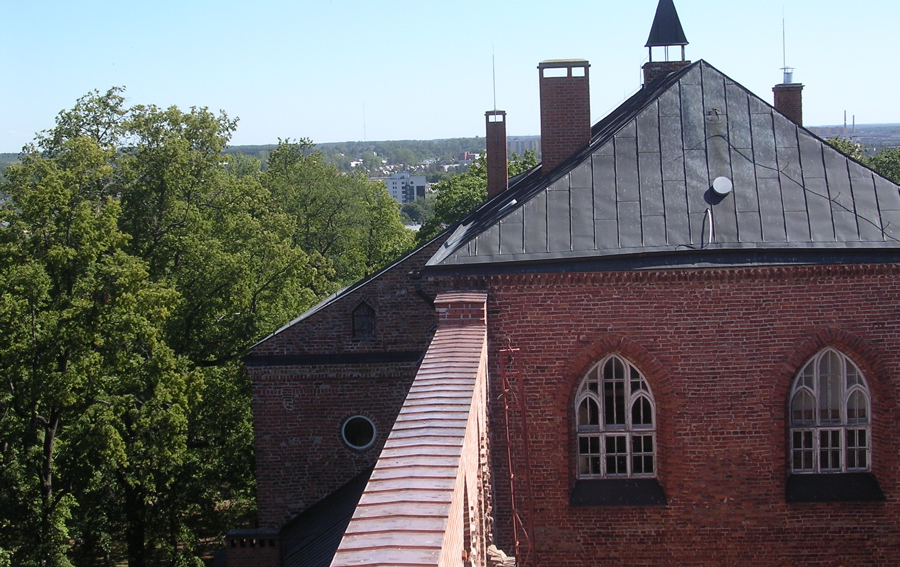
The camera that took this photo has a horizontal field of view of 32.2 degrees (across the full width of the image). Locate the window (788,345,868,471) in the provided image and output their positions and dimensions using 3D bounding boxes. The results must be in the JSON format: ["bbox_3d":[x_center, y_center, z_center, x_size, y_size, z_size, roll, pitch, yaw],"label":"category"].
[{"bbox_3d":[8.532,2.855,34.936,1.777,2.822,0.220,-2,5,2],"label":"window"}]

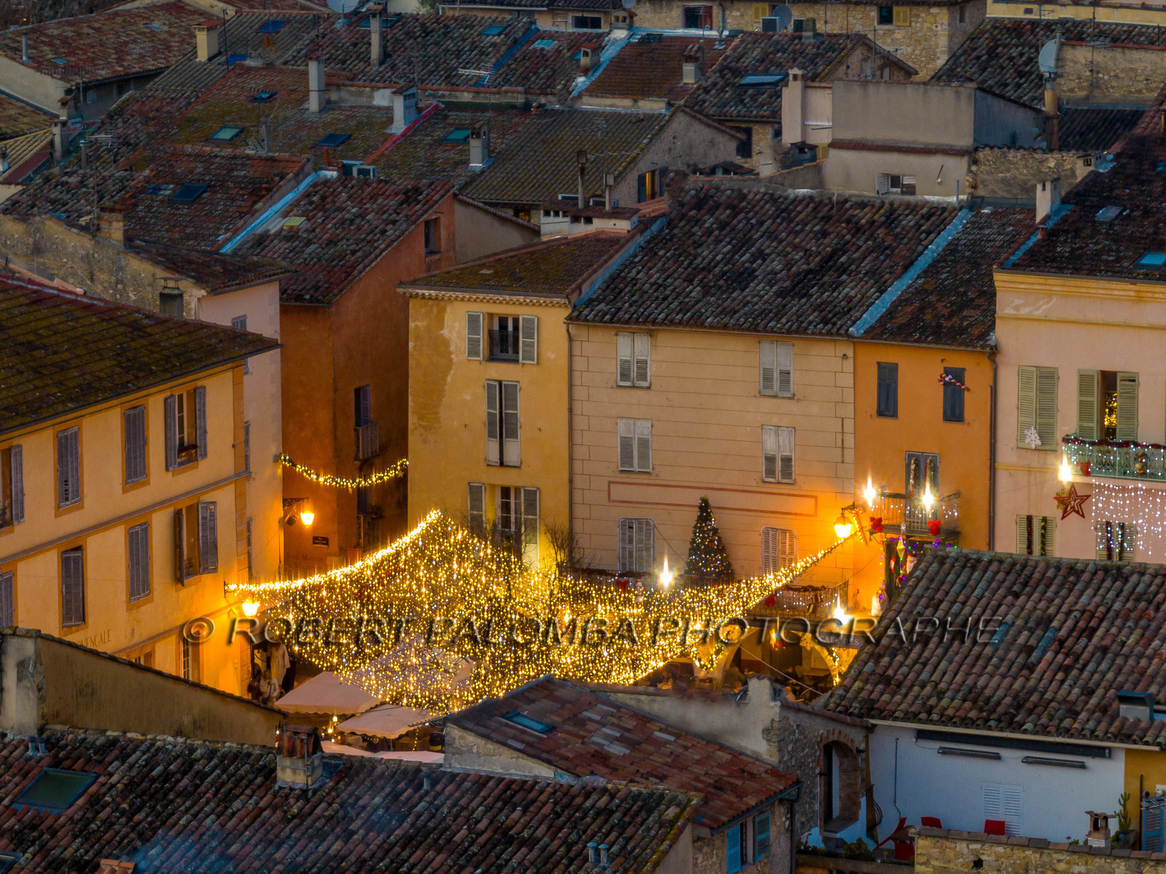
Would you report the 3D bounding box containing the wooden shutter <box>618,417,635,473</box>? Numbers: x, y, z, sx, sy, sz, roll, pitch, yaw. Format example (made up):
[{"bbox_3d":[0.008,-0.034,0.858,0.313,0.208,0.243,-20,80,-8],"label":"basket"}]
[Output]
[{"bbox_3d":[1.183,0.228,146.994,0.485,1.486,0.050,4,12,20],"label":"wooden shutter"}]

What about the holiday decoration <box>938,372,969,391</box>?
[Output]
[{"bbox_3d":[10.180,-1.526,148.846,0.896,0.546,0.080,5,12,25],"label":"holiday decoration"}]

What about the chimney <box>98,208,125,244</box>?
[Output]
[{"bbox_3d":[-13.035,-5.856,150.000,0.683,0.946,0.360,4,11,23],"label":"chimney"}]

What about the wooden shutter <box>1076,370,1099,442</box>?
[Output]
[{"bbox_3d":[13.220,-0.579,142.042,0.565,2.391,0.050,5,12,24],"label":"wooden shutter"}]

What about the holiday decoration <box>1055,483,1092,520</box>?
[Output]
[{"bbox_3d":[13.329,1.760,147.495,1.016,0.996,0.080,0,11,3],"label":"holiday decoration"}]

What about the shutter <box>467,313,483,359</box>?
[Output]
[{"bbox_3d":[-2.958,-2.739,148.050,0.487,1.318,0.050,4,12,22],"label":"shutter"}]

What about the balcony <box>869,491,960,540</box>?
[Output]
[{"bbox_3d":[8.892,2.080,145.015,2.208,0.958,0.950,5,12,27],"label":"balcony"}]

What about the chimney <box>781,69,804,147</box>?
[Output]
[{"bbox_3d":[6.507,-10.249,168.000,0.640,2.450,0.420,4,12,22],"label":"chimney"}]

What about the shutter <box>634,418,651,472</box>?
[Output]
[{"bbox_3d":[1.632,0.246,146.832,0.471,1.484,0.050,4,12,20],"label":"shutter"}]

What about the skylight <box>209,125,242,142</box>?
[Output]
[{"bbox_3d":[-12.993,-11.079,198.000,0.800,0.120,1.130,6,30,29],"label":"skylight"}]

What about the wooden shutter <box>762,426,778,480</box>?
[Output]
[{"bbox_3d":[5.239,0.471,151.498,0.467,1.593,0.050,4,11,22],"label":"wooden shutter"}]

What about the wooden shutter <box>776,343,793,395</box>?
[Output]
[{"bbox_3d":[5.396,-1.796,145.039,0.448,1.505,0.050,4,12,20],"label":"wooden shutter"}]

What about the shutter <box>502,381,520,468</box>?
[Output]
[{"bbox_3d":[-1.980,-0.340,148.065,0.488,2.371,0.050,2,11,10],"label":"shutter"}]

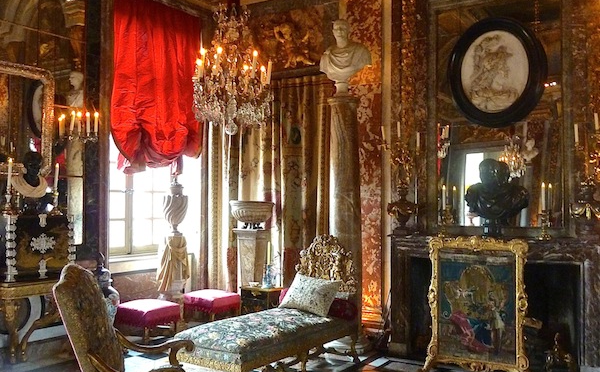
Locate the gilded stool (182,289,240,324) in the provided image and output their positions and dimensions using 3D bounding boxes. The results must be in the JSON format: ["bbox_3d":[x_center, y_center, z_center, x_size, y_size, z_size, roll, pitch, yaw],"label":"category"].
[{"bbox_3d":[-1.183,1.663,7.771,0.583,0.413,0.583,-2,-2,33],"label":"gilded stool"}]

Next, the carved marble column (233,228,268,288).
[{"bbox_3d":[-0.629,1.225,7.740,0.371,1.281,0.371,-2,-2,33],"label":"carved marble column"}]

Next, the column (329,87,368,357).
[{"bbox_3d":[0.509,0.398,6.489,0.426,2.835,0.426,0,-2,0],"label":"column"}]

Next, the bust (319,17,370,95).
[{"bbox_3d":[0.502,-1.445,6.556,0.550,0.839,0.330,-1,-2,27],"label":"bust"}]

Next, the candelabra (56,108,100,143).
[{"bbox_3d":[-2.538,-0.697,6.652,0.261,0.391,0.440,-2,-2,33],"label":"candelabra"}]

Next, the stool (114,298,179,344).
[{"bbox_3d":[-1.867,1.639,7.053,0.578,0.413,0.578,-2,-2,33],"label":"stool"}]

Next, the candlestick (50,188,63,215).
[{"bbox_3d":[-2.894,0.184,6.867,0.137,0.303,0.137,-3,-4,33],"label":"candlestick"}]

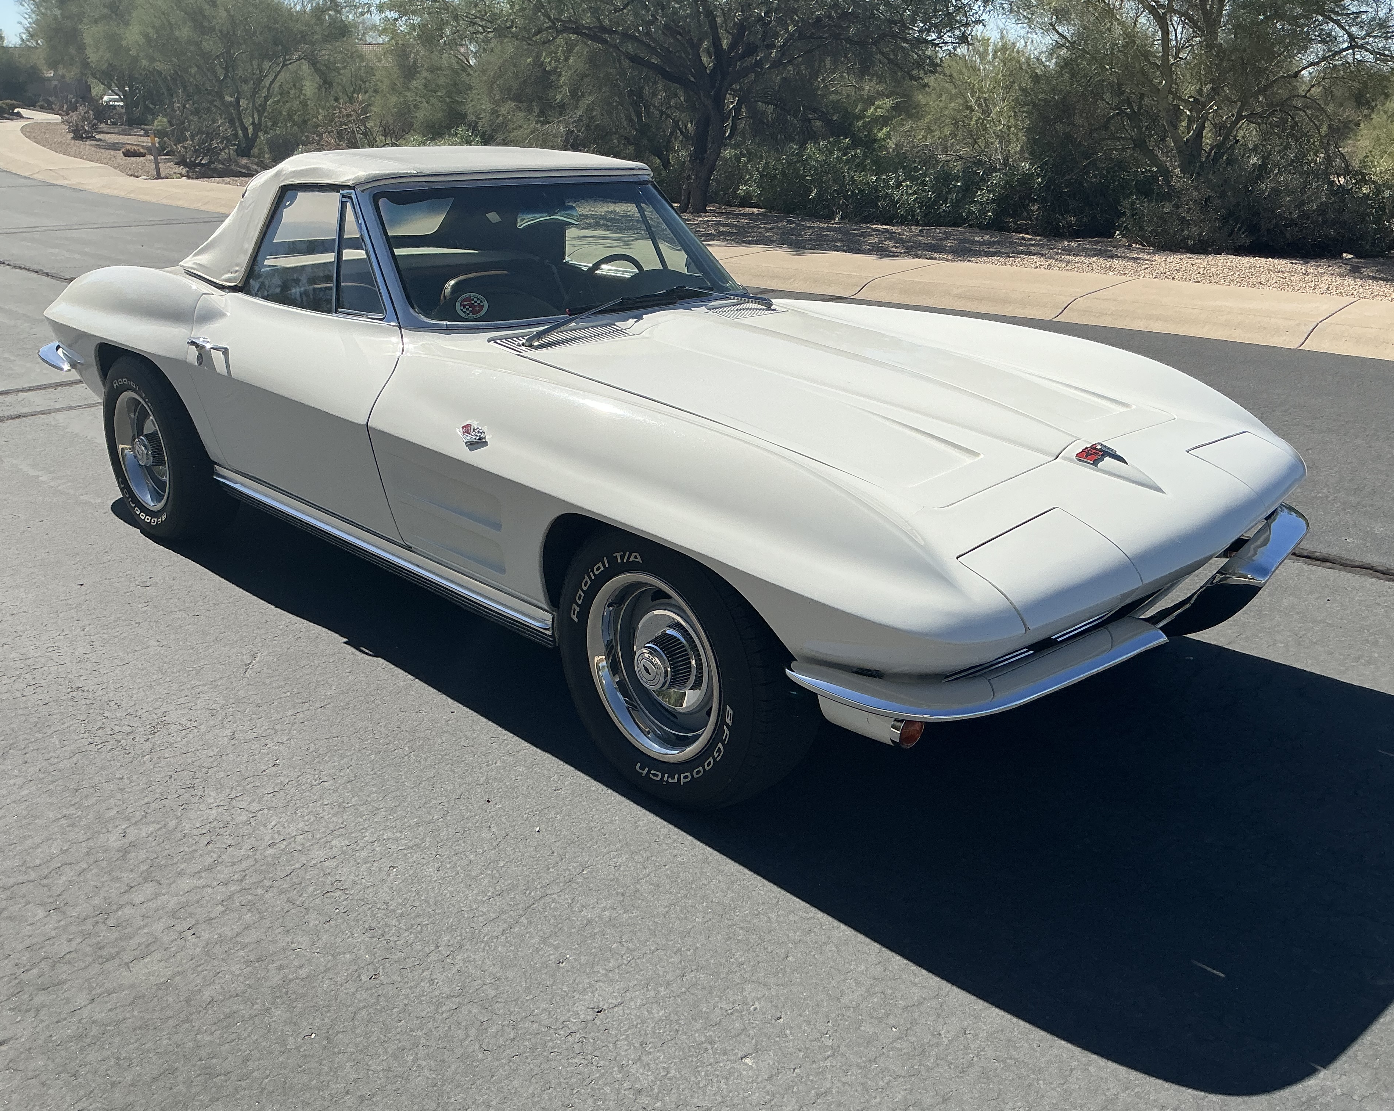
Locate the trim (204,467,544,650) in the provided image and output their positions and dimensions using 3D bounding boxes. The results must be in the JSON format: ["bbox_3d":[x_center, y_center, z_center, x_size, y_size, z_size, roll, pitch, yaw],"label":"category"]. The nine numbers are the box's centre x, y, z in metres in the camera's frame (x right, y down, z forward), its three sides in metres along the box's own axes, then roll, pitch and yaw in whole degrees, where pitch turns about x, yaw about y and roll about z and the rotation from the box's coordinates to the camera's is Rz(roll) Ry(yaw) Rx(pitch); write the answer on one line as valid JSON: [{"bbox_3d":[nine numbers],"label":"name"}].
[{"bbox_3d":[-0.938,-0.038,3.327,1.715,0.105,0.065,18,26,41],"label":"trim"}]

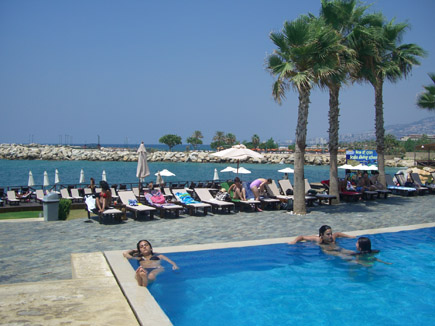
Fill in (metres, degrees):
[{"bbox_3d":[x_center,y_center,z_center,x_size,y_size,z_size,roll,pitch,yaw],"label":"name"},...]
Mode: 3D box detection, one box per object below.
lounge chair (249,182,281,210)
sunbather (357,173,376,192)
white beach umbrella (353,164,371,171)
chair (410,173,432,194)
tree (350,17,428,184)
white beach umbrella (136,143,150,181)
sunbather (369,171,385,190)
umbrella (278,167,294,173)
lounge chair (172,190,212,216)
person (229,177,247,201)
[{"bbox_3d":[1.607,1.303,18.265,0.650,0.850,1.820,-1,3,-30],"label":"lounge chair"},{"bbox_3d":[6.554,0.917,21.000,0.850,1.100,0.600,2,3,37],"label":"sunbather"},{"bbox_3d":[16.404,1.316,54.542,1.950,2.200,1.950,1,2,0],"label":"white beach umbrella"},{"bbox_3d":[9.997,1.100,23.000,0.620,0.880,1.750,0,2,-22],"label":"chair"},{"bbox_3d":[7.895,-2.609,22.457,3.500,8.290,3.500,1,2,0],"label":"tree"},{"bbox_3d":[-2.591,0.459,16.545,0.480,2.370,0.480,1,2,0],"label":"white beach umbrella"},{"bbox_3d":[7.174,0.808,21.549,0.500,0.860,0.800,-1,3,-30],"label":"sunbather"},{"bbox_3d":[6.693,1.523,45.096,2.000,2.200,2.000,-1,3,-30],"label":"umbrella"},{"bbox_3d":[-0.955,1.408,16.773,0.650,0.760,1.880,-1,3,-30],"label":"lounge chair"},{"bbox_3d":[0.760,0.946,17.827,0.520,0.860,0.680,-1,3,-30],"label":"person"}]

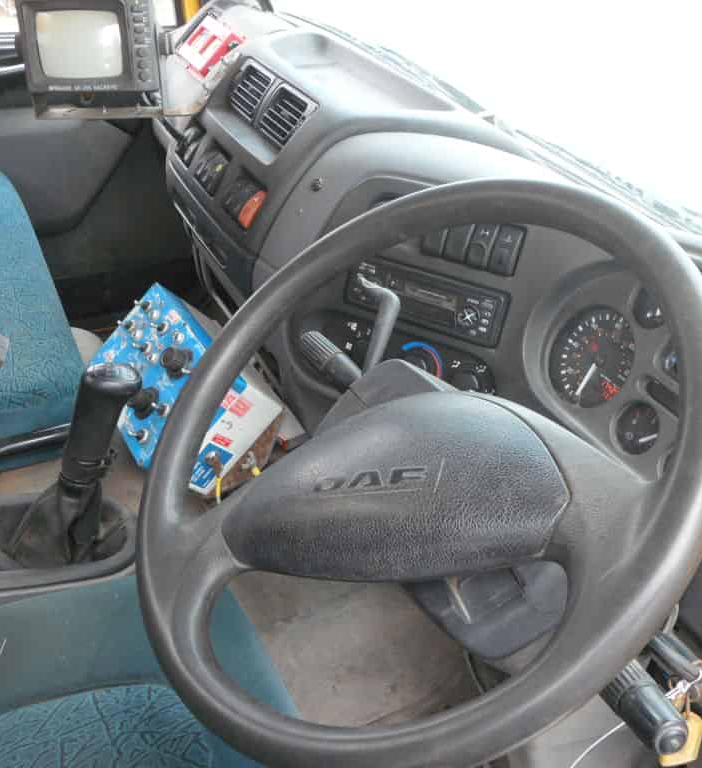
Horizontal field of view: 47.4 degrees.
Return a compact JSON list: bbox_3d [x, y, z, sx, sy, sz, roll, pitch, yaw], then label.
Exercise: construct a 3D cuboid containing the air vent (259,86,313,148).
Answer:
[{"bbox_3d":[-0.069,-0.314,0.953,0.030,0.063,0.069,17,24,-44],"label":"air vent"}]

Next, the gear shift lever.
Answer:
[{"bbox_3d":[-0.316,0.093,0.920,0.115,0.250,0.085,-10,40,-31],"label":"gear shift lever"}]

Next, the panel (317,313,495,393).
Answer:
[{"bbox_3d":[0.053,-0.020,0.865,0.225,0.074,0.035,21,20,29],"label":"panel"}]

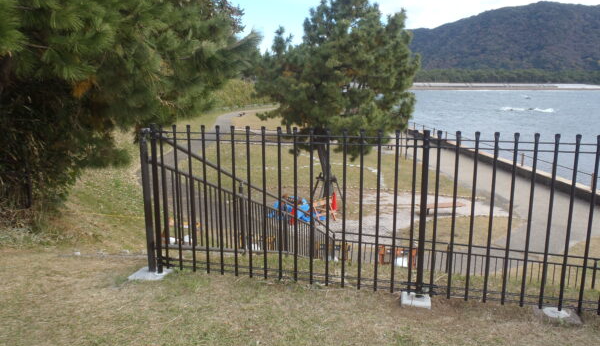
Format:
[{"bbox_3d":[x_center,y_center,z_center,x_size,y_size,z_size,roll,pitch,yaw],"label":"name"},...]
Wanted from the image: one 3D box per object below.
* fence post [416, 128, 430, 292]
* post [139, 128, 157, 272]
[{"bbox_3d":[0.871,0.297,3.419,0.047,1.192,0.047,2,11,10],"label":"fence post"},{"bbox_3d":[-1.187,0.233,3.803,0.061,1.156,0.061,2,11,10],"label":"post"}]

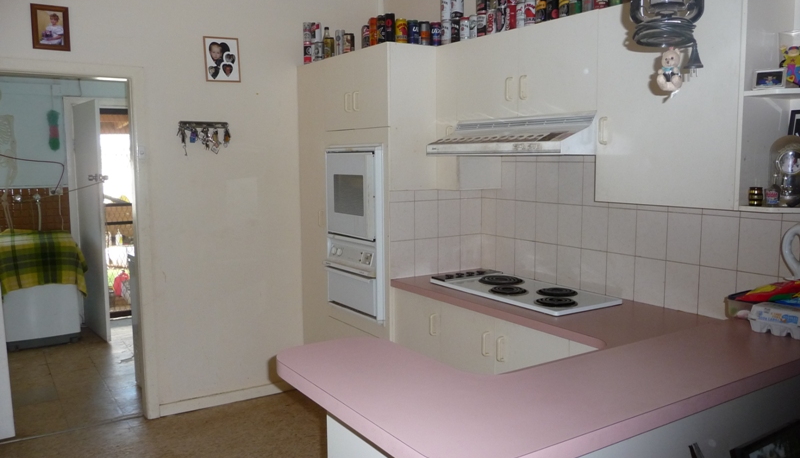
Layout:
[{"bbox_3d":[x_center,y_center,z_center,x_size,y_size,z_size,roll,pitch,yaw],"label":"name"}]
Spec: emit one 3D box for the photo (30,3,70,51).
[{"bbox_3d":[-1.788,-1.032,3.319,0.174,0.223,0.020,-5,8,-33],"label":"photo"}]

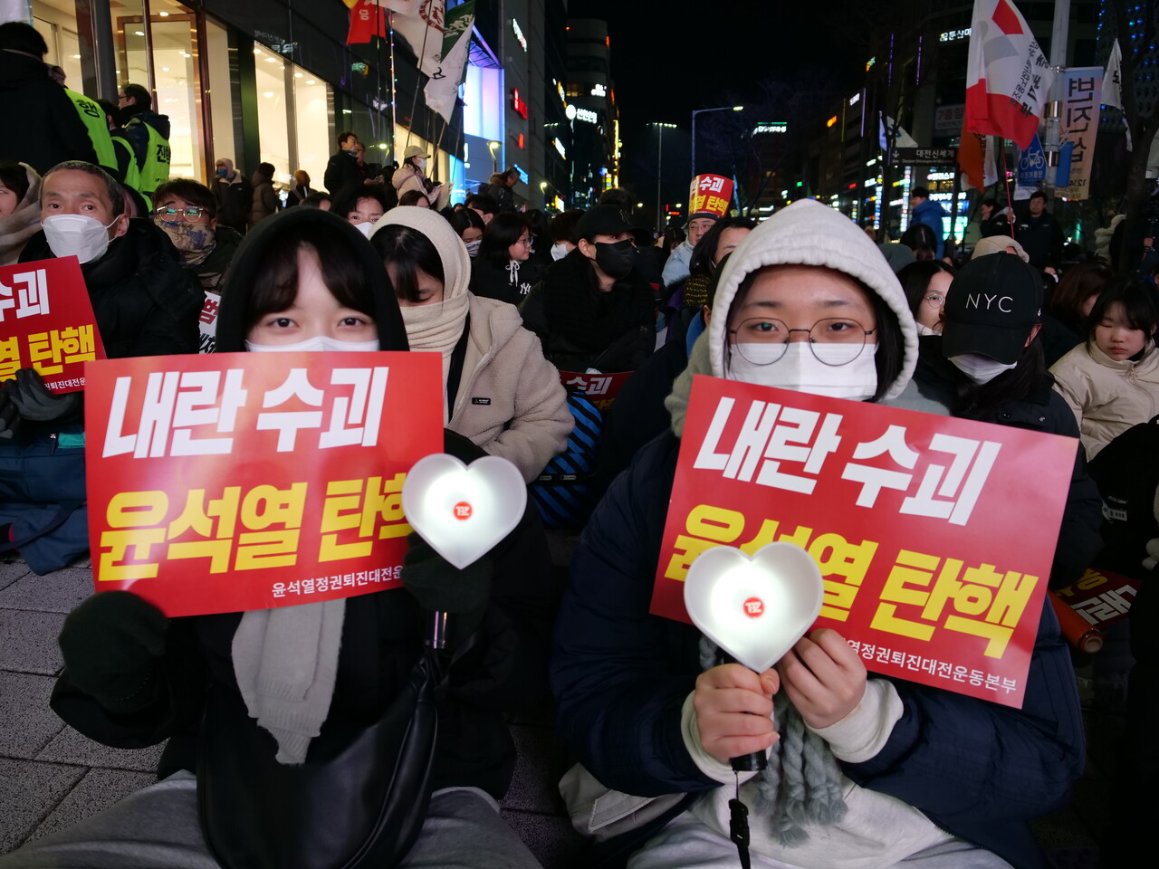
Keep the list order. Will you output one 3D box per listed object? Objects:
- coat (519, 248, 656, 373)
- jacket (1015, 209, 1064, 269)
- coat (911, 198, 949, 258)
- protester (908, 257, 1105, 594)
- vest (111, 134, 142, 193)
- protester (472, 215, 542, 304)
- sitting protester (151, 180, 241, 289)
[{"bbox_3d":[0.023,-0.281,2.450,0.530,0.600,0.400,-2,14,-12],"label":"coat"},{"bbox_3d":[4.403,-1.809,7.700,0.490,0.740,0.300,9,14,37],"label":"jacket"},{"bbox_3d":[3.755,-2.127,8.600,0.360,0.800,0.470,4,12,18],"label":"coat"},{"bbox_3d":[0.770,0.096,1.467,0.500,0.840,0.550,8,14,32],"label":"protester"},{"bbox_3d":[-3.025,-1.753,5.300,0.320,0.560,0.450,-7,12,10],"label":"vest"},{"bbox_3d":[-0.308,-0.534,3.617,0.500,0.930,0.600,-5,13,-24],"label":"protester"},{"bbox_3d":[-1.103,-0.233,2.302,0.550,0.980,0.600,0,12,-5],"label":"sitting protester"}]

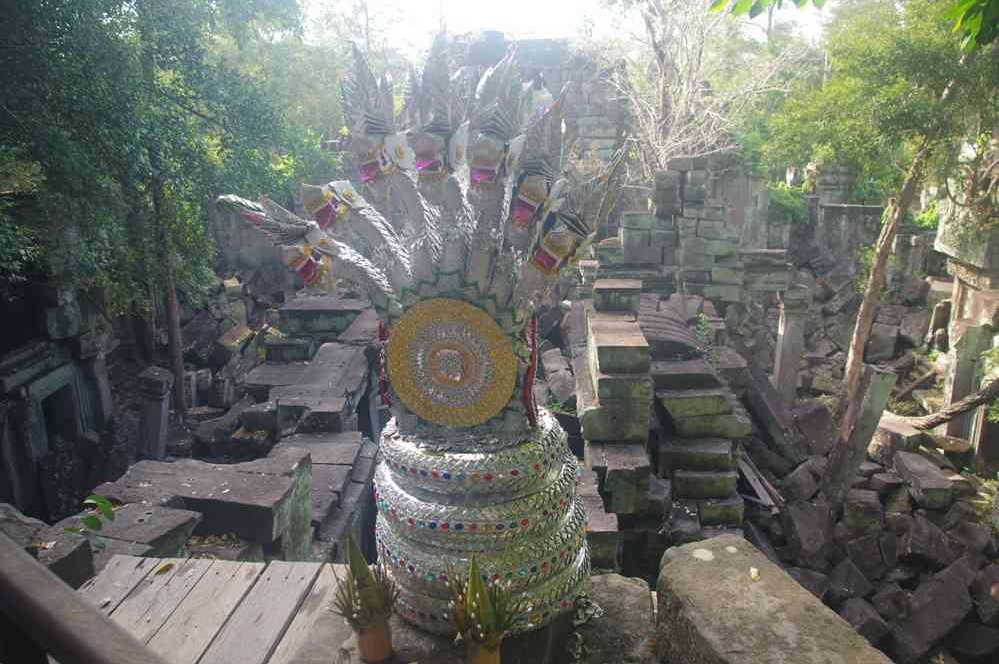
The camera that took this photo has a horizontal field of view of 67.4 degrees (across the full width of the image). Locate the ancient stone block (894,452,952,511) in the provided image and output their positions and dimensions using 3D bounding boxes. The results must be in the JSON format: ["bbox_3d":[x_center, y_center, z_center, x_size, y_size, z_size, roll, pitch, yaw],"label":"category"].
[{"bbox_3d":[5.013,1.740,8.900,0.420,0.280,0.900,4,13,16],"label":"ancient stone block"}]

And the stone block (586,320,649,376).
[{"bbox_3d":[1.390,0.181,8.750,0.565,0.300,0.980,0,17,3],"label":"stone block"}]

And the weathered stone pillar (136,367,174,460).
[{"bbox_3d":[-5.165,1.263,11.200,0.400,1.500,0.400,9,16,-2],"label":"weathered stone pillar"}]

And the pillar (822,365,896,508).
[{"bbox_3d":[4.240,1.227,8.800,0.360,1.600,0.320,14,12,6],"label":"pillar"}]

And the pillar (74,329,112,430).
[{"bbox_3d":[-5.527,0.674,10.200,0.400,1.350,0.400,-2,13,-8],"label":"pillar"}]

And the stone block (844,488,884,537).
[{"bbox_3d":[4.081,2.035,8.400,0.370,0.330,0.380,5,17,18],"label":"stone block"}]

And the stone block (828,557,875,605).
[{"bbox_3d":[3.430,2.431,7.300,0.380,0.330,0.380,9,15,34],"label":"stone block"}]

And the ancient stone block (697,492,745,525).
[{"bbox_3d":[2.684,2.144,9.100,0.500,0.300,0.420,0,17,3],"label":"ancient stone block"}]

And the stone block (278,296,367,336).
[{"bbox_3d":[-1.997,-0.176,8.500,0.930,0.320,0.600,-1,13,-3],"label":"stone block"}]

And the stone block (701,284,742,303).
[{"bbox_3d":[4.375,-0.746,14.700,0.740,0.330,0.550,0,17,3],"label":"stone block"}]

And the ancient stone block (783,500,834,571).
[{"bbox_3d":[3.341,2.200,8.100,0.450,0.550,0.550,3,13,15],"label":"ancient stone block"}]

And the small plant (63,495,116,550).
[{"bbox_3d":[-1.915,0.895,3.500,0.200,0.210,0.180,0,12,0],"label":"small plant"}]

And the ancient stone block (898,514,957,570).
[{"bbox_3d":[4.513,2.199,7.900,0.460,0.380,0.420,13,17,10],"label":"ancient stone block"}]

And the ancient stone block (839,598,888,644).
[{"bbox_3d":[3.299,2.637,6.800,0.380,0.280,0.400,-1,16,1],"label":"ancient stone block"}]

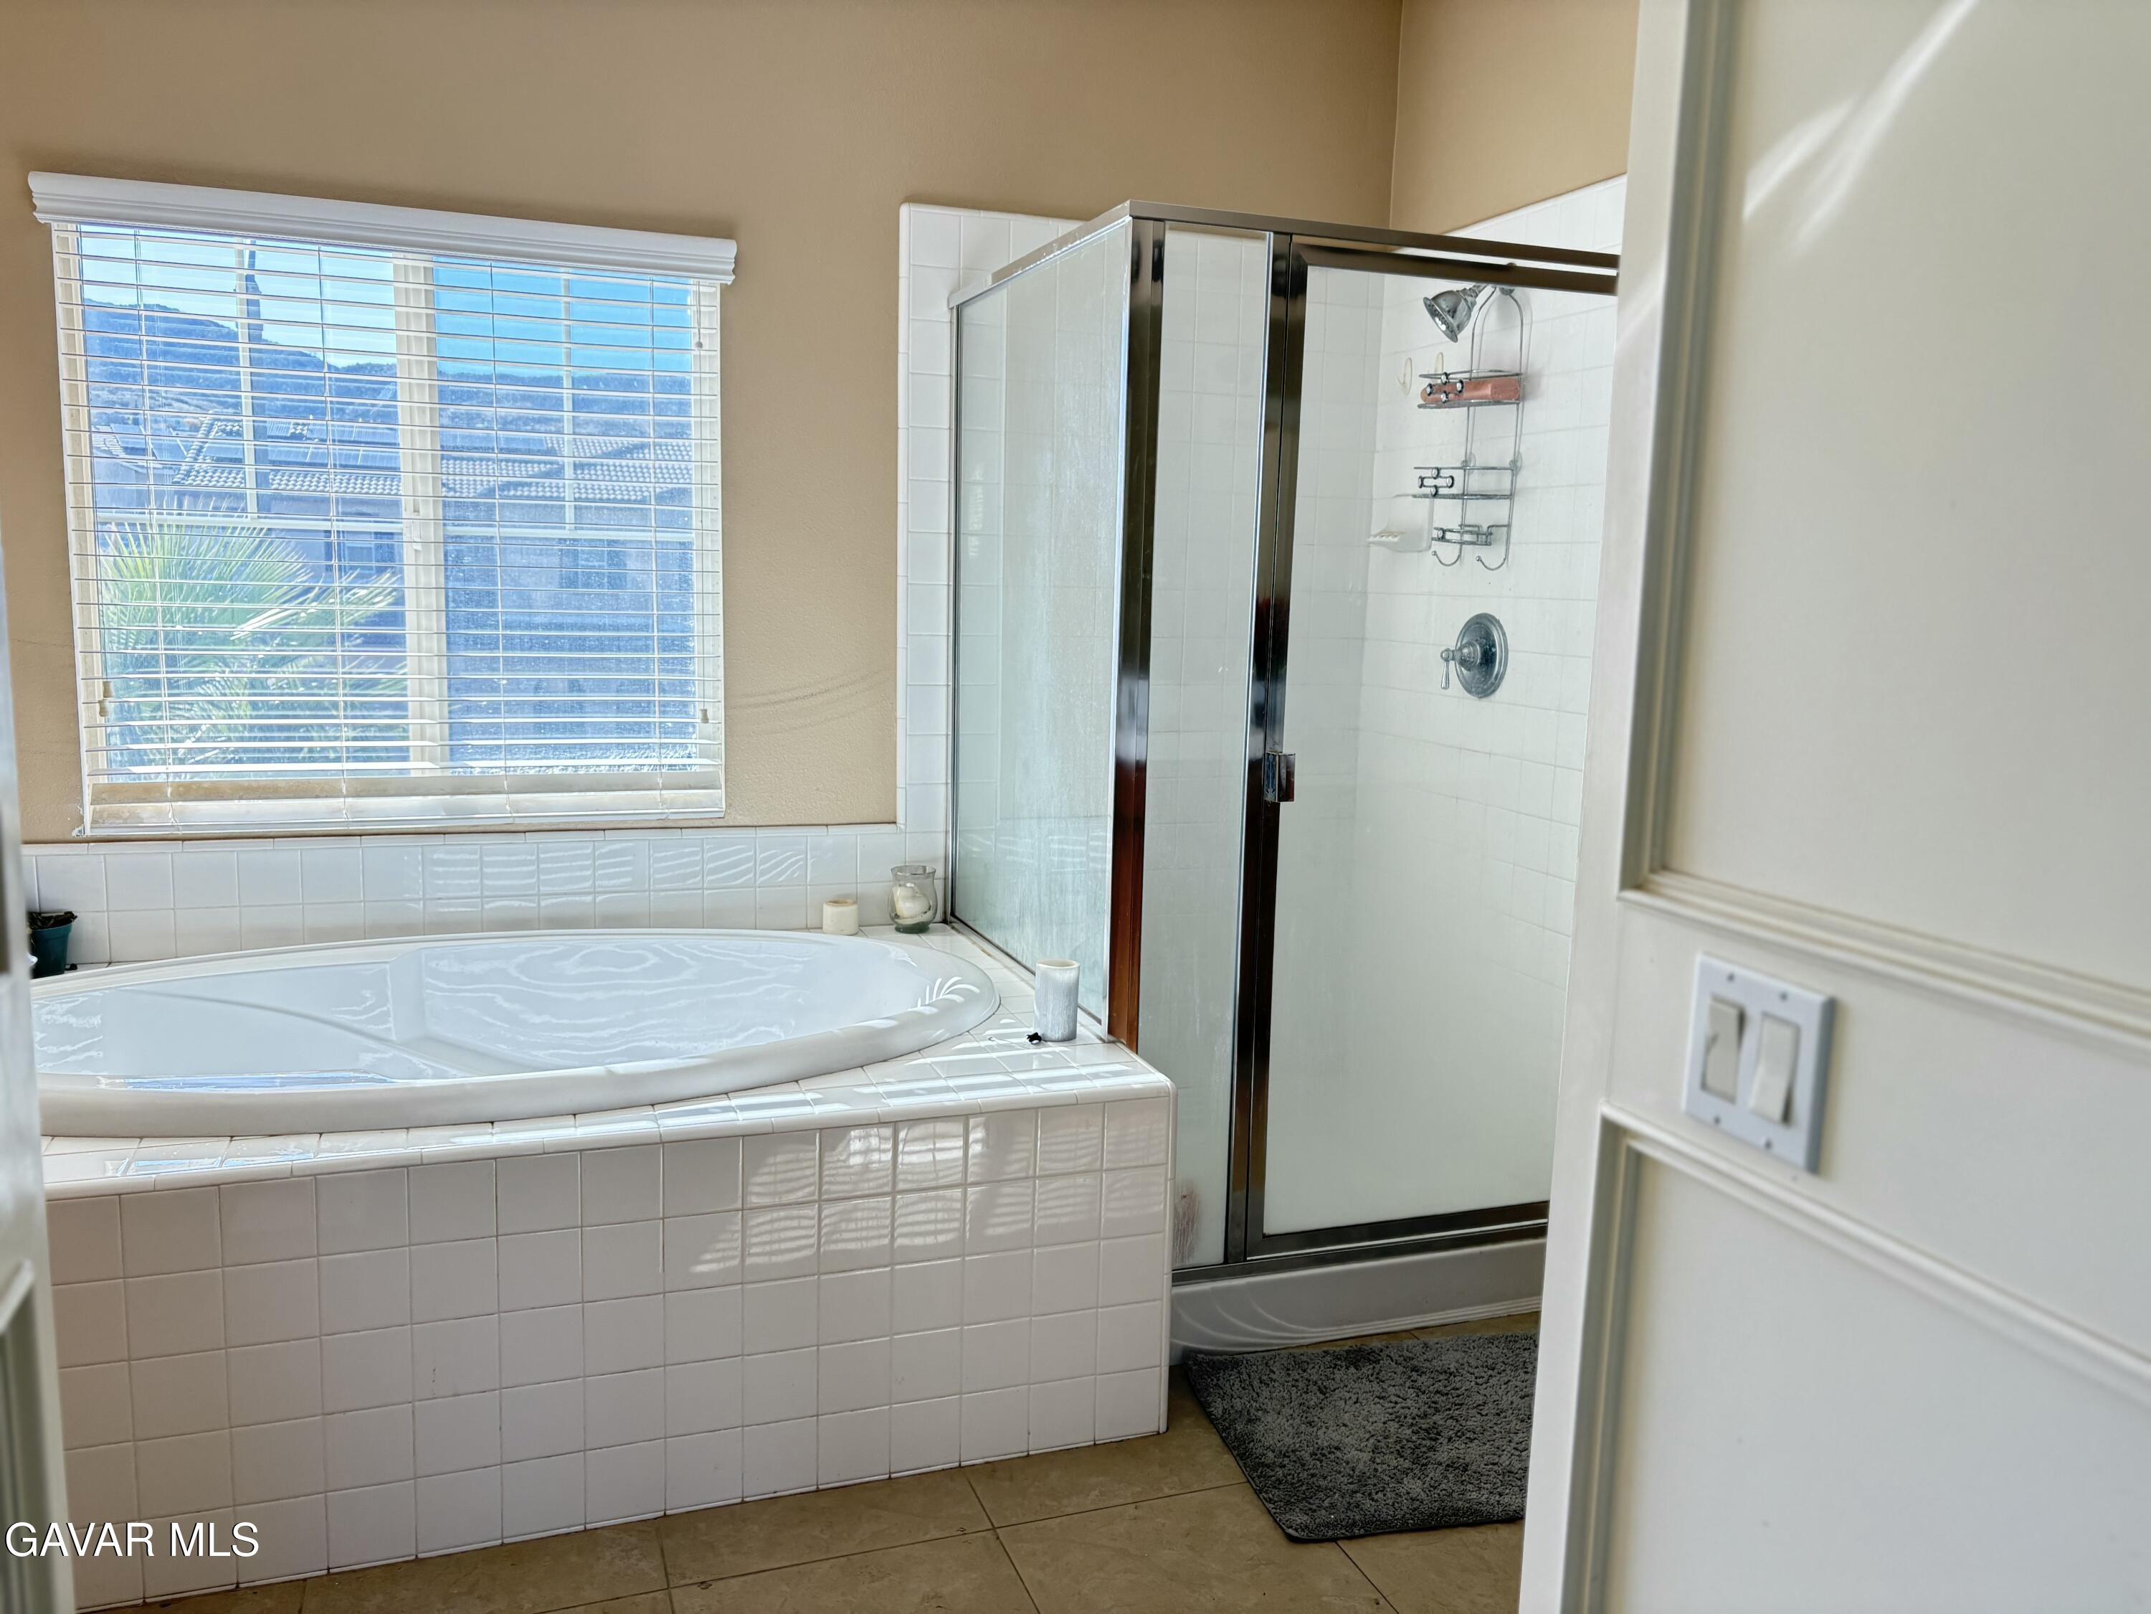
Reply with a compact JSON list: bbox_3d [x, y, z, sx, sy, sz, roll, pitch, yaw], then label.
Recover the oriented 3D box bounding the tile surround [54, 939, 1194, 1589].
[{"bbox_3d":[-1.016,0.656,2.761,2.048,0.585,1.210,-1,8,-20],"label":"tile surround"}]

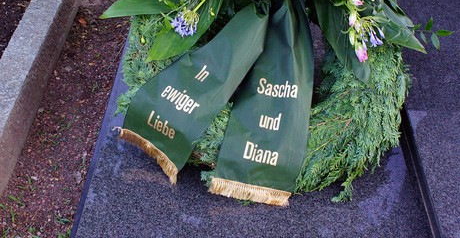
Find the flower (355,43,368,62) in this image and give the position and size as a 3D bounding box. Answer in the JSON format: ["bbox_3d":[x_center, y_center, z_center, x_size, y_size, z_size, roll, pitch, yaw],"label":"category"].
[{"bbox_3d":[0.320,-0.162,1.400,0.034,0.048,0.034,-12,3,0],"label":"flower"}]

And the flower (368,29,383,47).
[{"bbox_3d":[0.352,-0.197,1.390,0.034,0.034,0.044,-15,90,0],"label":"flower"}]

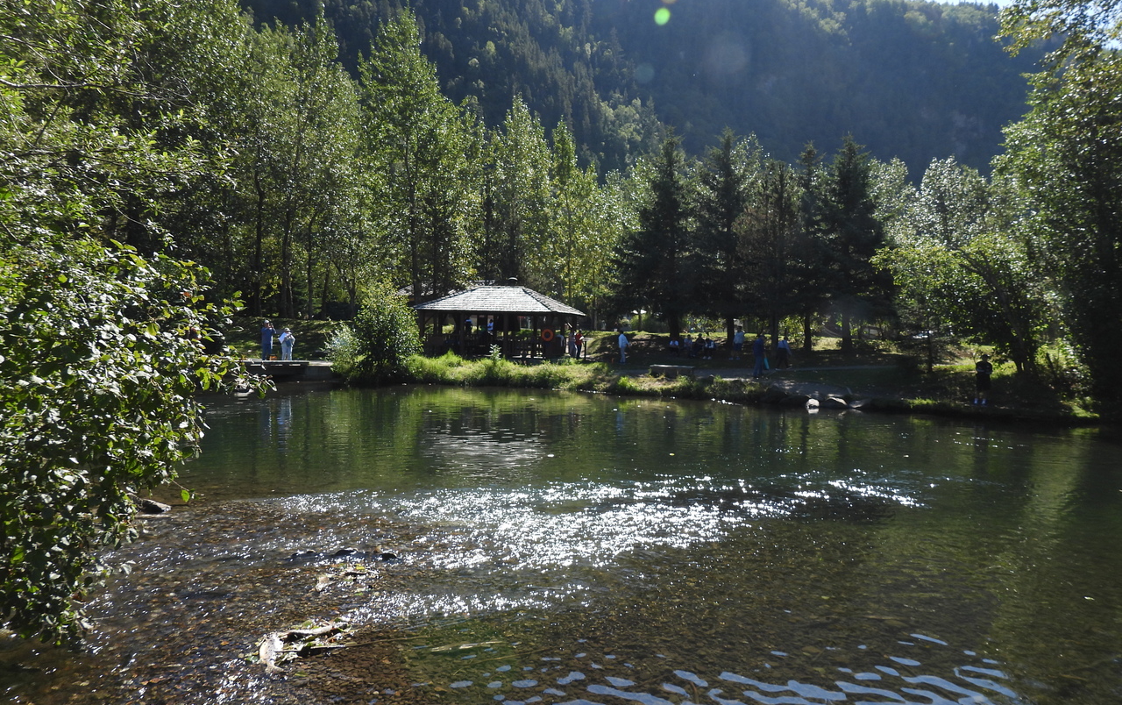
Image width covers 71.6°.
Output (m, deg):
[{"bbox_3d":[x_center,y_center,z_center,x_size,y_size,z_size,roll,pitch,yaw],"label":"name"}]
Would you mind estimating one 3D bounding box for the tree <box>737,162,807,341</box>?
[{"bbox_3d":[11.476,-5.419,42.000,3.790,10.130,3.790,1,1,0],"label":"tree"}]

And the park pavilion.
[{"bbox_3d":[-3.450,-1.970,45.000,8.300,4.550,6.400,1,1,17],"label":"park pavilion"}]

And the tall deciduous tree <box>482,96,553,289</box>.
[{"bbox_3d":[-3.068,-10.101,55.000,4.960,15.930,5.210,1,1,0],"label":"tall deciduous tree"}]

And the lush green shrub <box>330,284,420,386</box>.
[{"bbox_3d":[-9.056,-0.878,38.000,4.450,4.880,4.230,1,1,0],"label":"lush green shrub"}]

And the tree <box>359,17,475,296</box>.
[{"bbox_3d":[-9.211,-11.944,50.000,7.440,20.000,7.060,1,1,0],"label":"tree"}]

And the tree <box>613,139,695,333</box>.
[{"bbox_3d":[5.357,-6.793,45.500,4.720,12.000,4.720,1,1,0],"label":"tree"}]

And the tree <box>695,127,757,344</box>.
[{"bbox_3d":[9.401,-6.594,44.500,3.710,12.230,3.900,1,1,0],"label":"tree"}]

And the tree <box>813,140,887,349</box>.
[{"bbox_3d":[16.061,-5.984,43.000,4.170,11.820,4.170,1,1,0],"label":"tree"}]

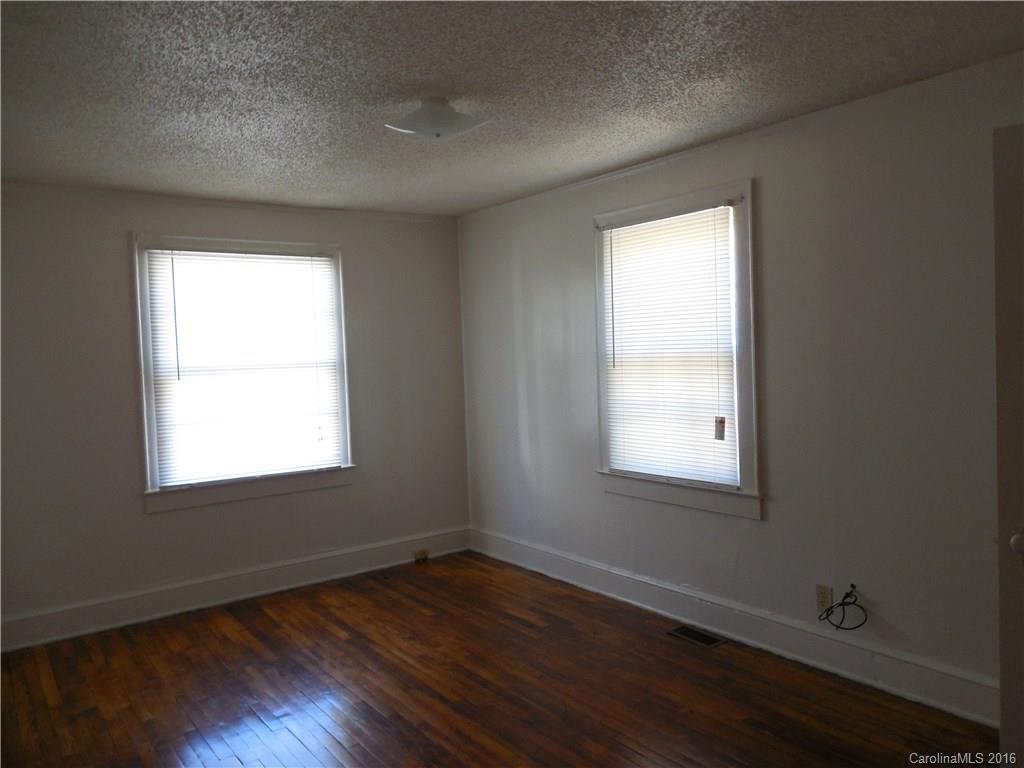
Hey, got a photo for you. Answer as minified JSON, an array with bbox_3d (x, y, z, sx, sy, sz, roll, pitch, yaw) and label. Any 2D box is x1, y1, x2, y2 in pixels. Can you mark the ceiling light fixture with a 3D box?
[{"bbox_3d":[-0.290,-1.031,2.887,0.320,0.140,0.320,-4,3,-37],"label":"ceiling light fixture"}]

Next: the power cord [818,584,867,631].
[{"bbox_3d":[1.407,0.963,3.152,0.070,0.190,0.190,-4,3,-37],"label":"power cord"}]

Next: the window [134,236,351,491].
[{"bbox_3d":[-1.616,-0.151,4.575,1.250,1.460,0.100,-4,3,-37],"label":"window"}]

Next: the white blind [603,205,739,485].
[{"bbox_3d":[0.821,-0.184,3.920,0.050,1.380,0.890,-4,3,-37],"label":"white blind"}]

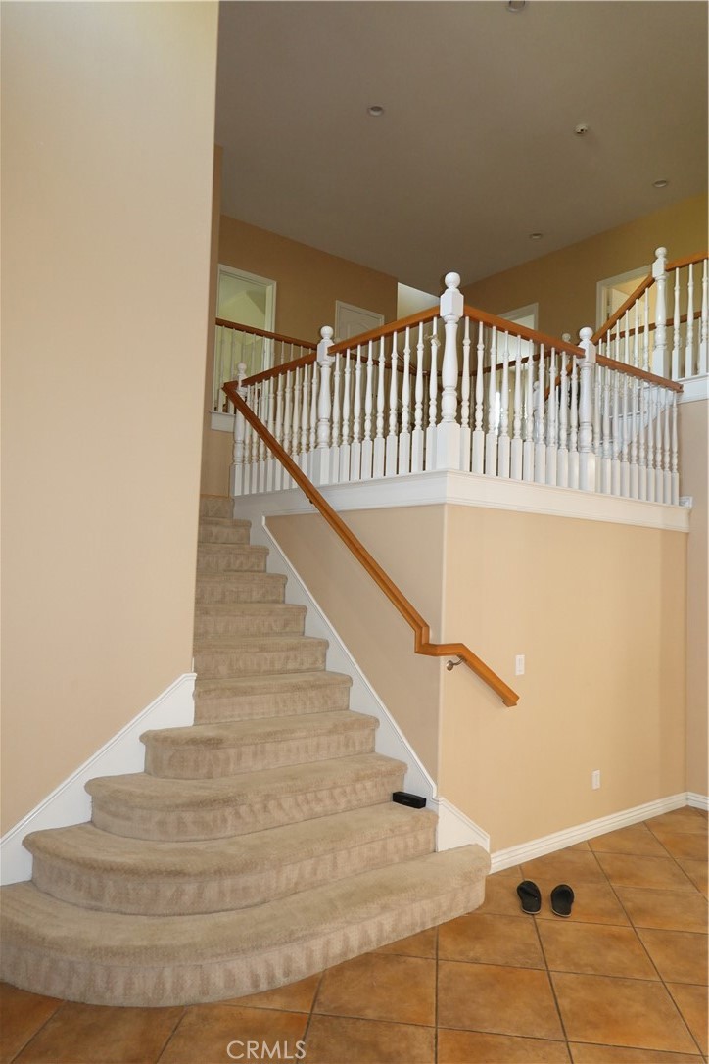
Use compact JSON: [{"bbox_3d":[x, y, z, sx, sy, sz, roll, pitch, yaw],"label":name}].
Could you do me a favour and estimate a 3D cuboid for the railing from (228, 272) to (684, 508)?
[{"bbox_3d":[0.755,-0.770,5.554,2.546,1.101,2.445,4,-4,-38],"label":"railing"}]

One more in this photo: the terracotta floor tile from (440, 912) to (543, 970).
[{"bbox_3d":[0.607,1.837,3.201,0.452,0.012,0.452,1,-3,7],"label":"terracotta floor tile"}]

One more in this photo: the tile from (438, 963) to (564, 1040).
[{"bbox_3d":[0.550,1.808,2.749,0.452,0.012,0.452,1,-3,7],"label":"tile"}]

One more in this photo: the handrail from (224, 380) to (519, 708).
[{"bbox_3d":[-0.075,-0.111,4.774,0.663,2.194,2.500,4,-4,-38],"label":"handrail"}]

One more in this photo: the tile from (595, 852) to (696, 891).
[{"bbox_3d":[1.627,1.915,3.992,0.452,0.012,0.452,1,-3,7],"label":"tile"}]

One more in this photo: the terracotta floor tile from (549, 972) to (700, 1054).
[{"bbox_3d":[1.004,1.819,2.692,0.452,0.012,0.452,1,-3,7],"label":"terracotta floor tile"}]

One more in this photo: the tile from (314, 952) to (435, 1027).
[{"bbox_3d":[0.097,1.798,2.806,0.452,0.012,0.452,1,-3,7],"label":"tile"}]

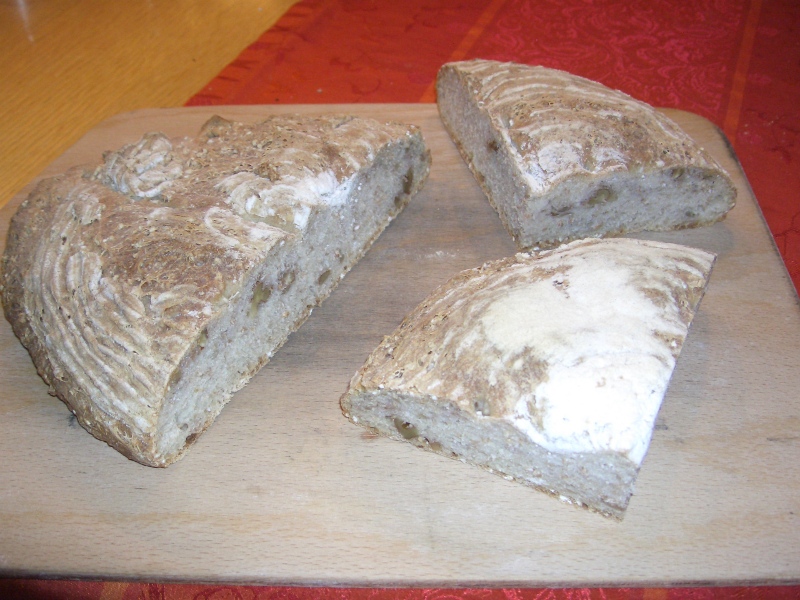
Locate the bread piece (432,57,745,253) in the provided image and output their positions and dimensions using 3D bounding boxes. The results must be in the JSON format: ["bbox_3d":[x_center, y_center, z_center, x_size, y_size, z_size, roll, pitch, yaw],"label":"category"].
[{"bbox_3d":[0.102,-0.099,0.508,0.122,0.048,0.138,-11,47,-10],"label":"bread piece"}]

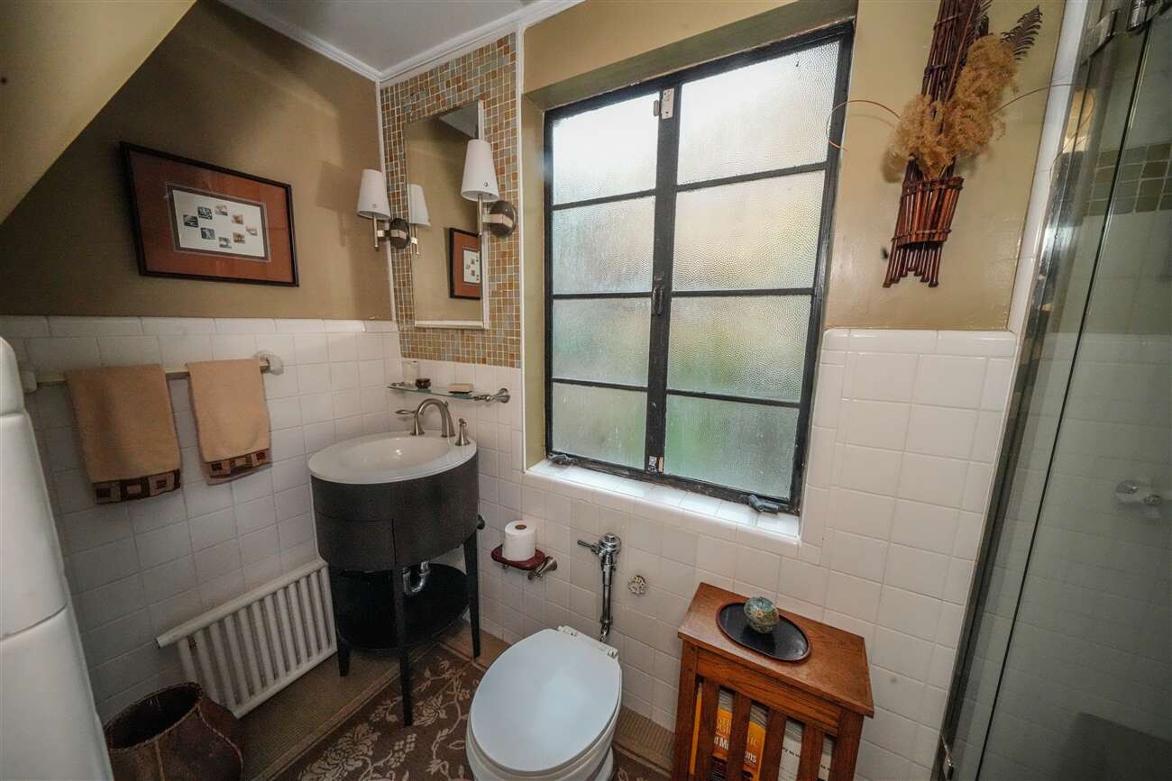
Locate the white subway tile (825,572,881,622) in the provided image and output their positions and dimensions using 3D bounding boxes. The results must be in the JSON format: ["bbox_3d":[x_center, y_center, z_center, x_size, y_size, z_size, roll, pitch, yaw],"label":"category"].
[{"bbox_3d":[0.662,0.511,0.971,0.108,0.108,0.010,6,11,29],"label":"white subway tile"}]

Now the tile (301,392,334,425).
[{"bbox_3d":[-1.001,0.068,1.457,0.010,0.108,0.108,6,11,29],"label":"tile"}]

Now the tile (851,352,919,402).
[{"bbox_3d":[0.672,-0.028,0.881,0.108,0.108,0.009,6,11,29],"label":"tile"}]

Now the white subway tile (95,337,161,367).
[{"bbox_3d":[-1.214,-0.091,1.045,0.009,0.108,0.108,7,11,30],"label":"white subway tile"}]

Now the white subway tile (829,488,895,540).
[{"bbox_3d":[0.666,0.295,0.936,0.108,0.108,0.010,6,11,29],"label":"white subway tile"}]

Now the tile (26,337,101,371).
[{"bbox_3d":[-1.269,-0.077,0.952,0.009,0.108,0.108,7,11,30],"label":"tile"}]

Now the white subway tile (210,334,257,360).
[{"bbox_3d":[-1.106,-0.119,1.234,0.010,0.108,0.108,6,11,29],"label":"white subway tile"}]

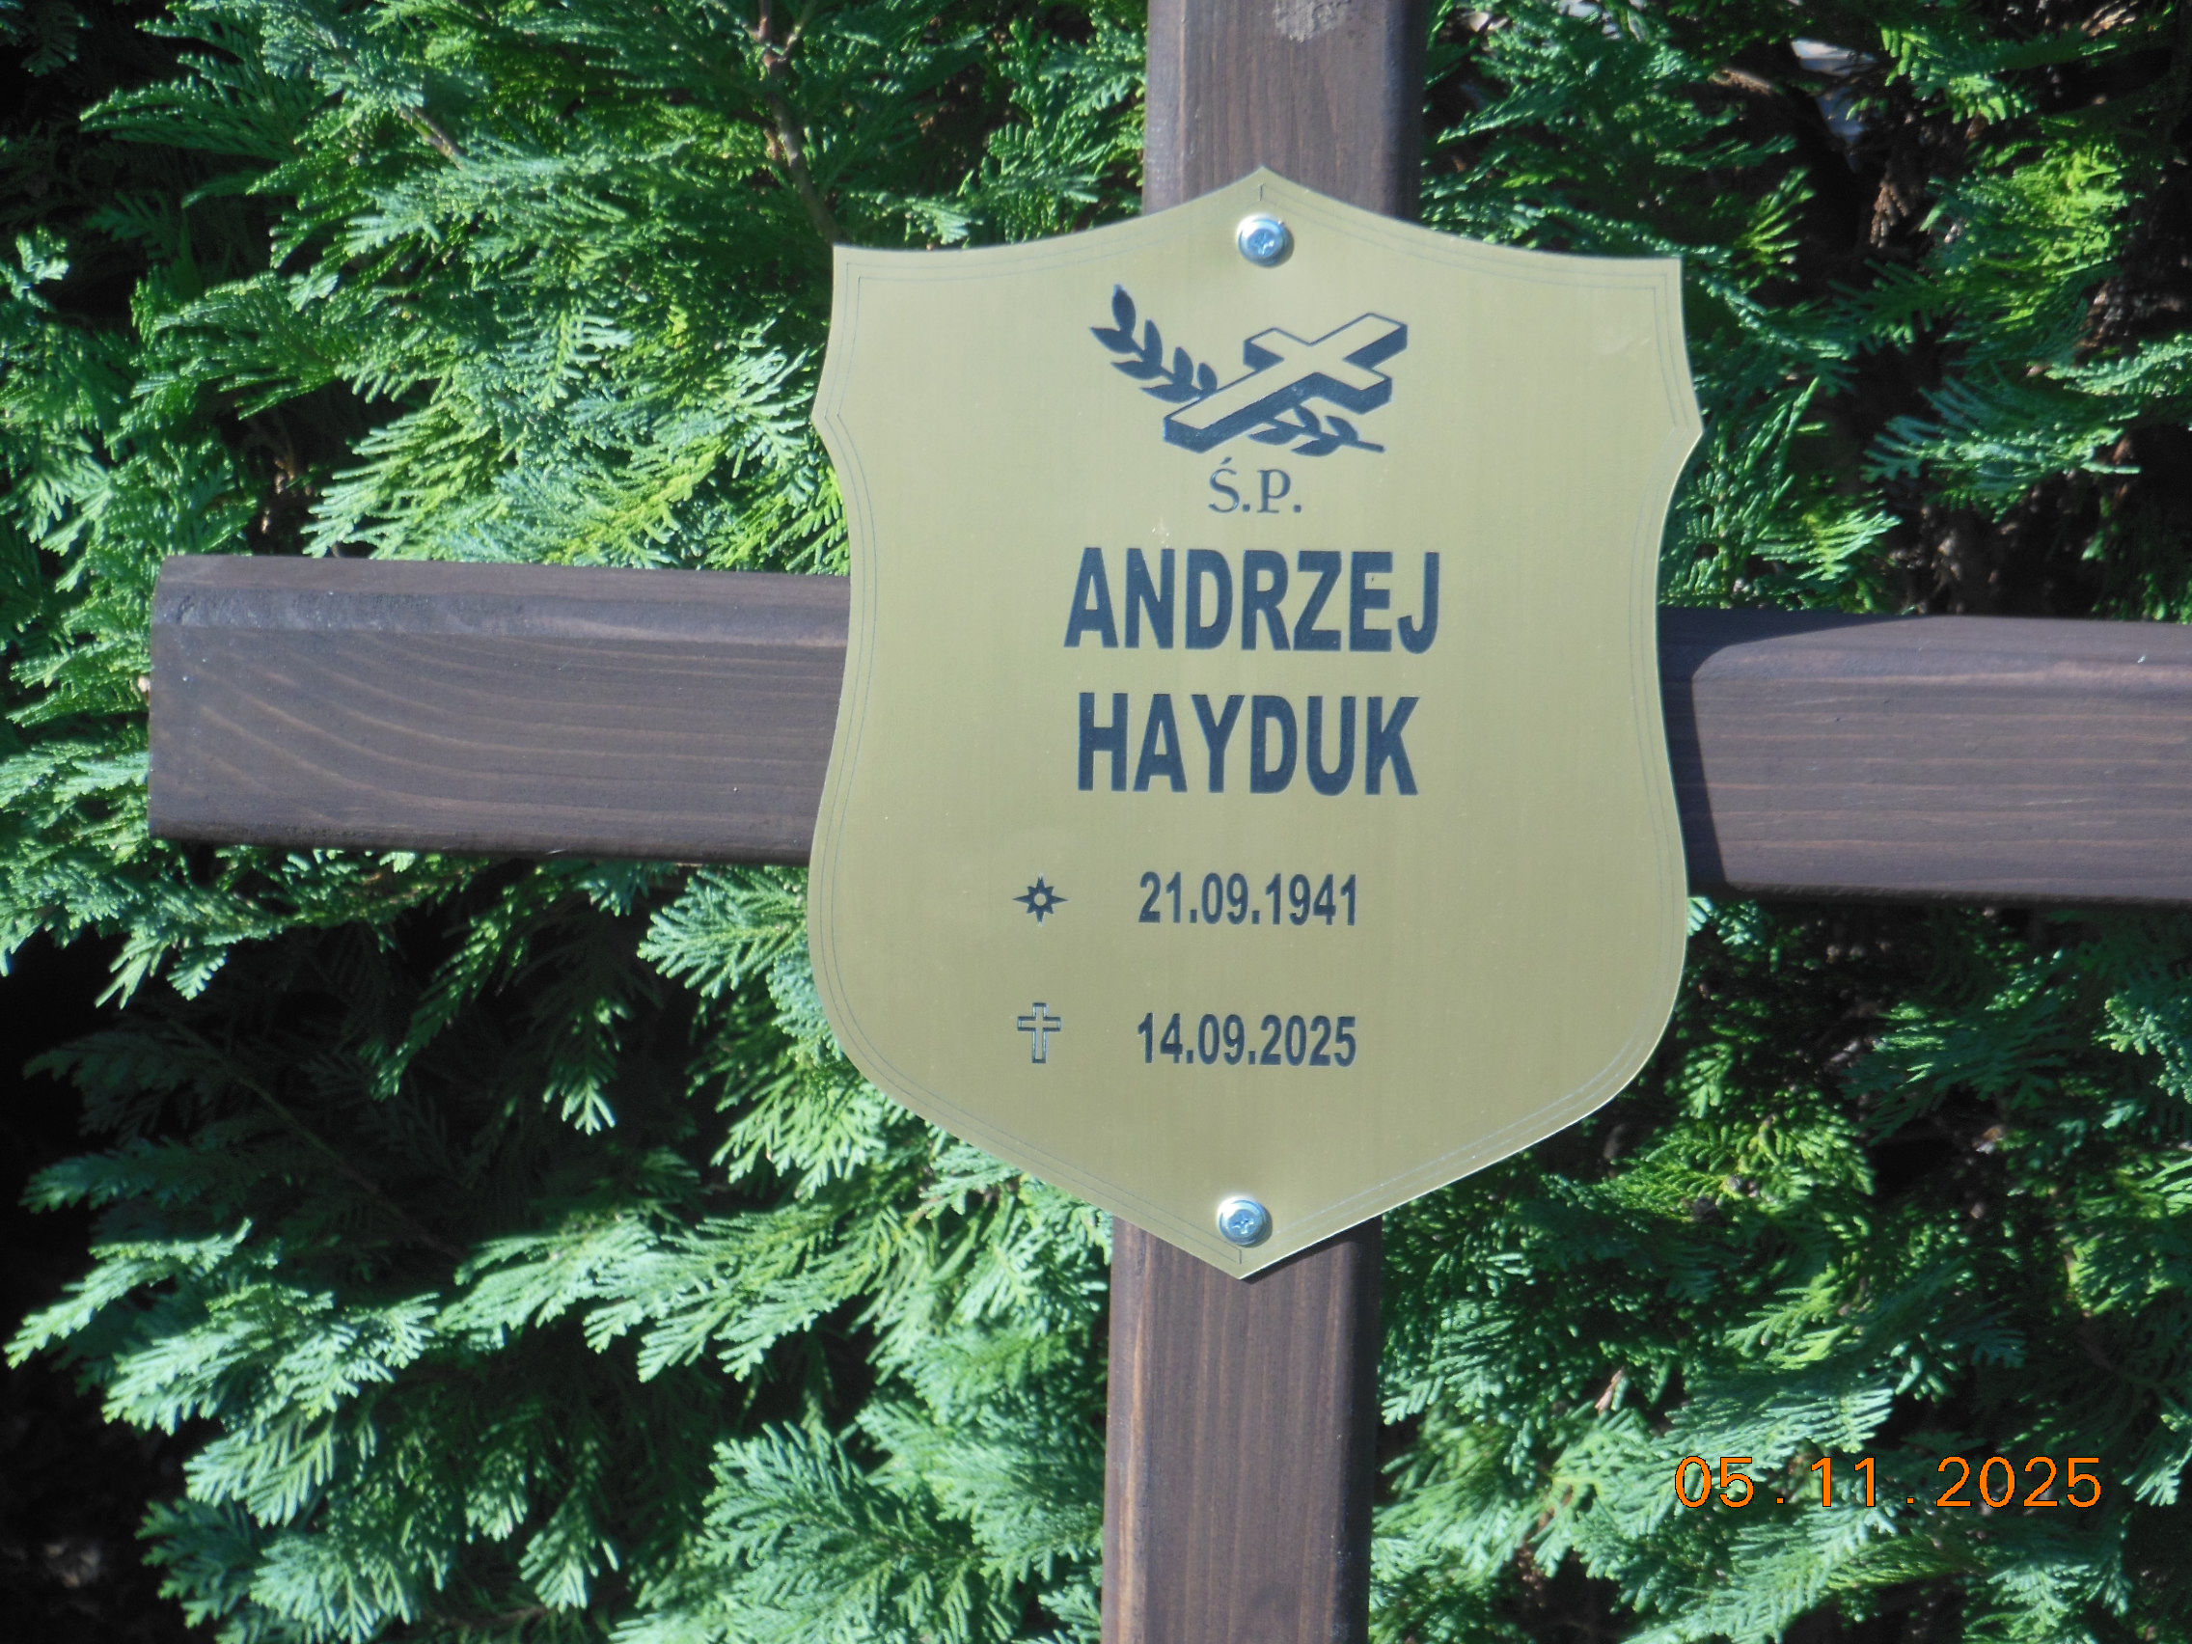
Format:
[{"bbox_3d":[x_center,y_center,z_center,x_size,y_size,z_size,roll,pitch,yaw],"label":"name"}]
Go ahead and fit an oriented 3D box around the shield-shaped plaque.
[{"bbox_3d":[0.035,-0.022,3.110,0.200,0.252,0.003,1,11,0],"label":"shield-shaped plaque"}]

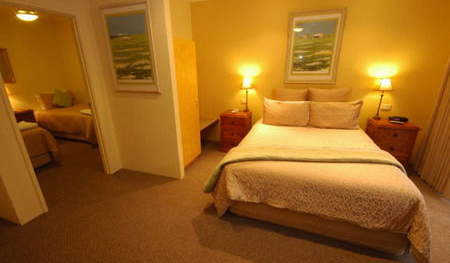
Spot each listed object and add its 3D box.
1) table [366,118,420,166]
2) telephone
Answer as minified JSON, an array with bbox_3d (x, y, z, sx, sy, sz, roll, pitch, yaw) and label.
[{"bbox_3d":[2.379,0.213,2.768,0.479,0.708,0.429,5,19,19],"label":"table"},{"bbox_3d":[2.459,-0.157,2.666,0.214,0.071,0.186,5,19,19],"label":"telephone"}]

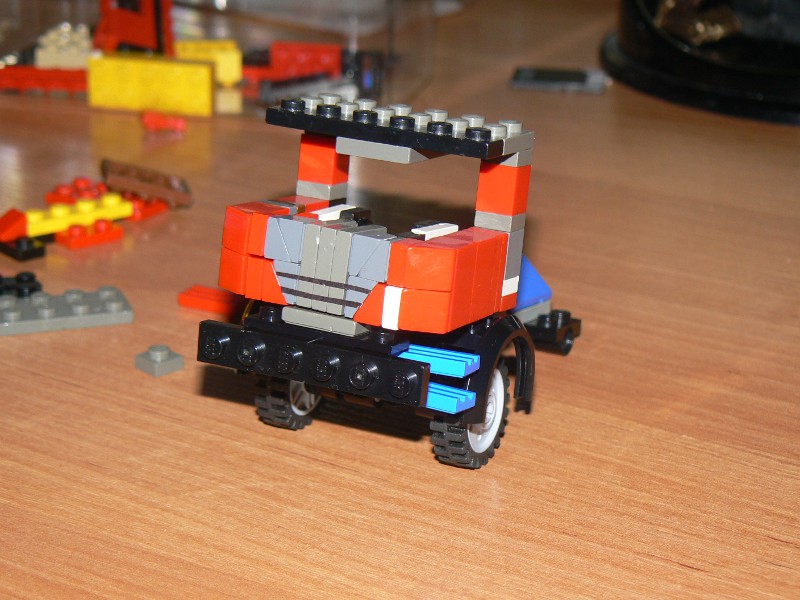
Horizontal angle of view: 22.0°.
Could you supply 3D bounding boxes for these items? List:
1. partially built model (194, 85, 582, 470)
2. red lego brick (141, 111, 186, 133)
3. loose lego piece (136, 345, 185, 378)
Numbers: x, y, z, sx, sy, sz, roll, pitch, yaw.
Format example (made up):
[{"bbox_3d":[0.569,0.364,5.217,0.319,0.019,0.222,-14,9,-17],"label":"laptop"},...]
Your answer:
[{"bbox_3d":[0.007,-0.006,0.435,0.050,0.071,0.108,11,13,24],"label":"partially built model"},{"bbox_3d":[-0.075,-0.057,0.651,0.015,0.005,0.008,0,21,-3],"label":"red lego brick"},{"bbox_3d":[-0.054,0.013,0.465,0.008,0.005,0.008,-18,28,-41],"label":"loose lego piece"}]

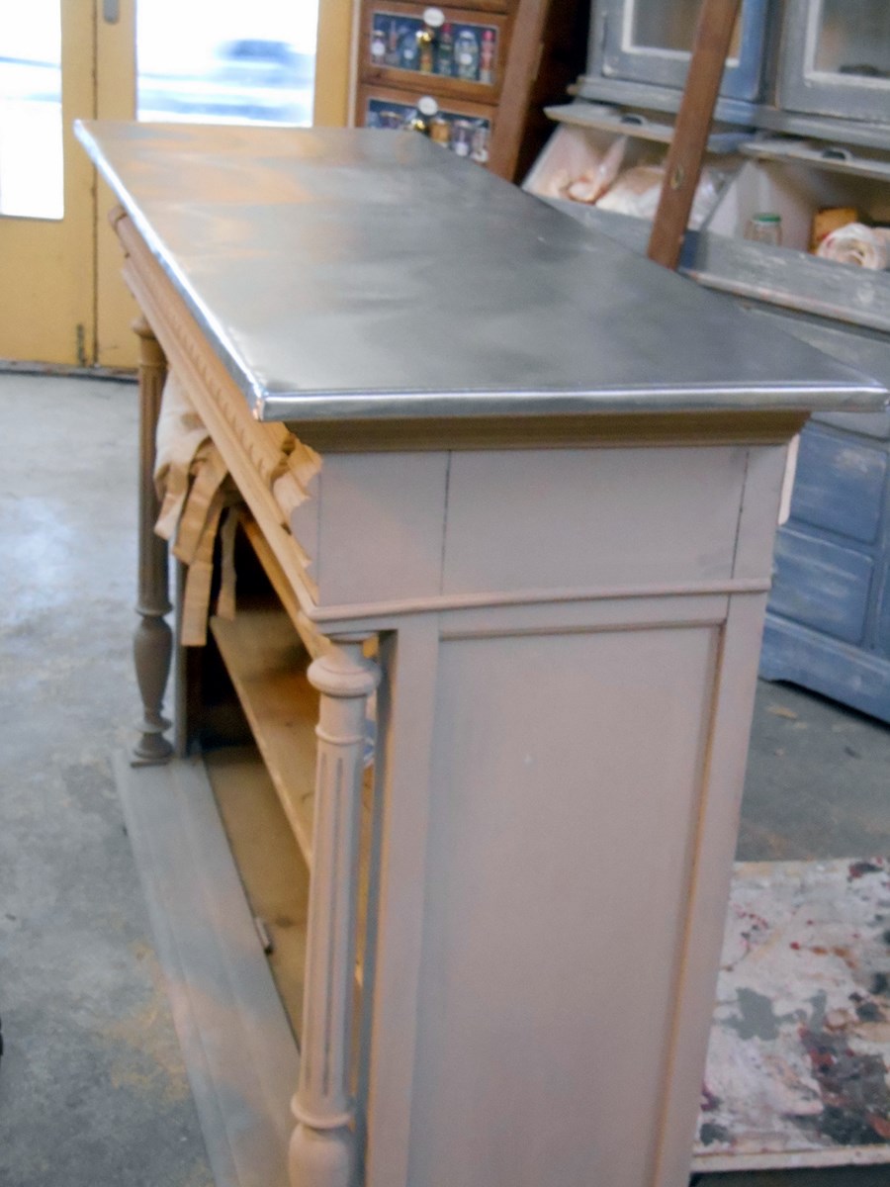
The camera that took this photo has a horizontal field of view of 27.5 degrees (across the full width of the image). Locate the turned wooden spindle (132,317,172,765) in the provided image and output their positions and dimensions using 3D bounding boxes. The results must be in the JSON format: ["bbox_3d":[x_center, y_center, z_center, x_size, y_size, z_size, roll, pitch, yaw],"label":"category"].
[{"bbox_3d":[-0.458,-0.084,2.850,0.067,0.760,0.067,-2,22,-16],"label":"turned wooden spindle"}]

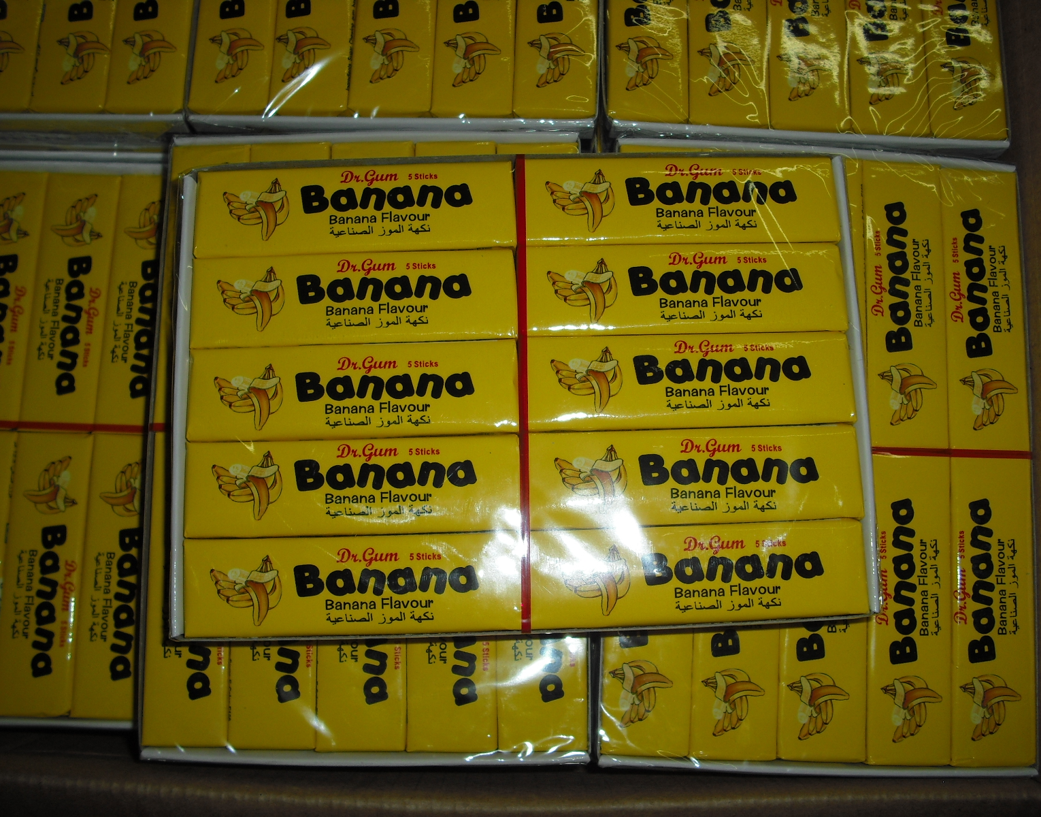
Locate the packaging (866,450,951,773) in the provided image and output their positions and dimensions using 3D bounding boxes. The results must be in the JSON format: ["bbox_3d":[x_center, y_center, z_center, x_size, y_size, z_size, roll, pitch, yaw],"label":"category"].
[{"bbox_3d":[0.094,0.049,0.294,0.021,0.011,0.074,3,79,0],"label":"packaging"}]

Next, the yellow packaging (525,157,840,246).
[{"bbox_3d":[0.037,-0.047,0.283,0.074,0.011,0.021,-2,78,0],"label":"yellow packaging"}]

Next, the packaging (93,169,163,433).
[{"bbox_3d":[-0.104,-0.028,0.335,0.021,0.011,0.074,1,78,0],"label":"packaging"}]

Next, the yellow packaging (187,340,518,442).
[{"bbox_3d":[-0.038,-0.003,0.273,0.074,0.011,0.021,-2,78,0],"label":"yellow packaging"}]

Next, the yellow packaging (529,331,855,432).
[{"bbox_3d":[0.038,-0.005,0.273,0.074,0.011,0.021,-2,78,0],"label":"yellow packaging"}]

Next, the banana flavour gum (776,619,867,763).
[{"bbox_3d":[0.071,0.047,0.287,0.021,0.011,0.073,3,79,0],"label":"banana flavour gum"}]

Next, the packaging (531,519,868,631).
[{"bbox_3d":[0.039,0.037,0.262,0.073,0.011,0.021,-1,79,-1],"label":"packaging"}]

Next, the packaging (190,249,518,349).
[{"bbox_3d":[-0.038,-0.024,0.273,0.073,0.011,0.021,-1,79,-1],"label":"packaging"}]

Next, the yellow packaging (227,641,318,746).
[{"bbox_3d":[-0.058,0.044,0.286,0.021,0.011,0.073,0,79,-1],"label":"yellow packaging"}]

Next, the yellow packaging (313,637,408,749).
[{"bbox_3d":[-0.035,0.042,0.283,0.021,0.011,0.074,-1,78,0],"label":"yellow packaging"}]

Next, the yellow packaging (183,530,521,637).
[{"bbox_3d":[-0.036,0.038,0.261,0.073,0.011,0.021,-1,79,-1],"label":"yellow packaging"}]

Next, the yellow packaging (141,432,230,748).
[{"bbox_3d":[-0.079,0.044,0.286,0.021,0.011,0.073,0,79,-1],"label":"yellow packaging"}]

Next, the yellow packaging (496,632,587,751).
[{"bbox_3d":[0.005,0.044,0.287,0.021,0.011,0.073,0,79,-1],"label":"yellow packaging"}]

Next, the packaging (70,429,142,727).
[{"bbox_3d":[-0.105,0.045,0.320,0.021,0.011,0.074,1,78,0],"label":"packaging"}]

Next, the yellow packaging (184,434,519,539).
[{"bbox_3d":[-0.037,0.018,0.265,0.073,0.011,0.021,-1,79,-1],"label":"yellow packaging"}]

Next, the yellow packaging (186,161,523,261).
[{"bbox_3d":[-0.039,-0.045,0.282,0.074,0.011,0.021,-2,78,0],"label":"yellow packaging"}]

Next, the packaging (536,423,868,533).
[{"bbox_3d":[0.039,0.016,0.266,0.073,0.011,0.021,-1,79,-1],"label":"packaging"}]

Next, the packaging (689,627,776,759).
[{"bbox_3d":[0.050,0.046,0.287,0.021,0.011,0.073,3,79,0],"label":"packaging"}]

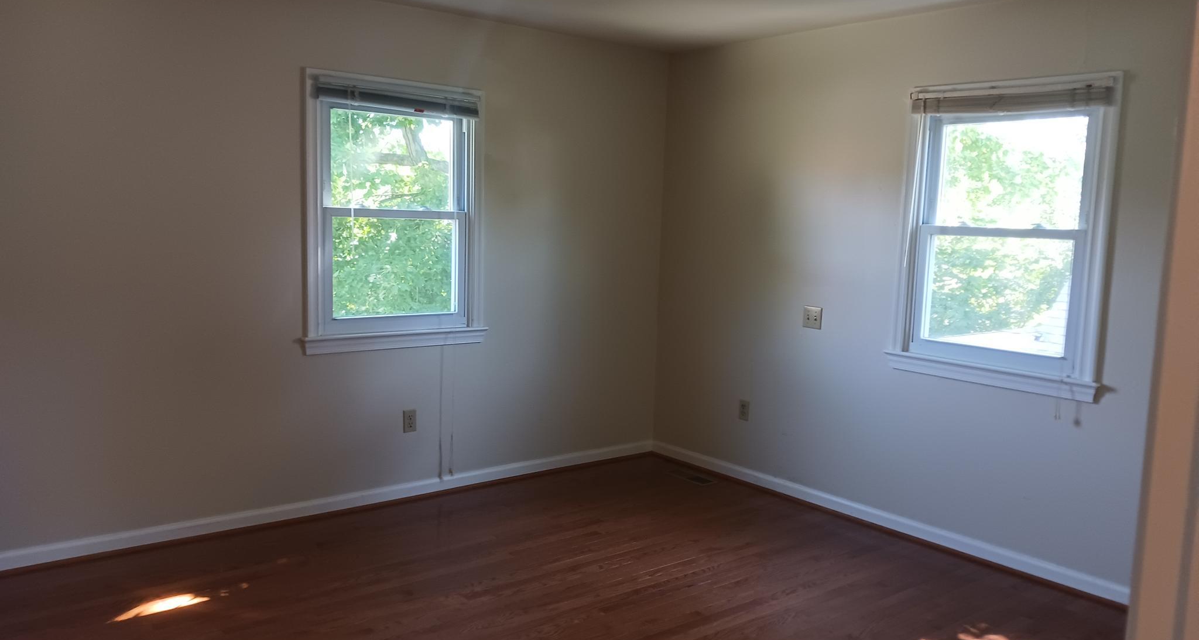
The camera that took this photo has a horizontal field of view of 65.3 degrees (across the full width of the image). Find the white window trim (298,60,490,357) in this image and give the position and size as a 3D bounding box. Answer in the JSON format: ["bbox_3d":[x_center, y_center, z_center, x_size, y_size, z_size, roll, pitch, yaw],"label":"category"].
[{"bbox_3d":[-0.962,-0.497,4.497,0.943,1.273,0.110,-3,8,-39],"label":"white window trim"}]

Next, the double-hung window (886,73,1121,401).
[{"bbox_3d":[1.681,-0.358,3.950,0.110,1.273,0.930,-3,8,-39],"label":"double-hung window"}]

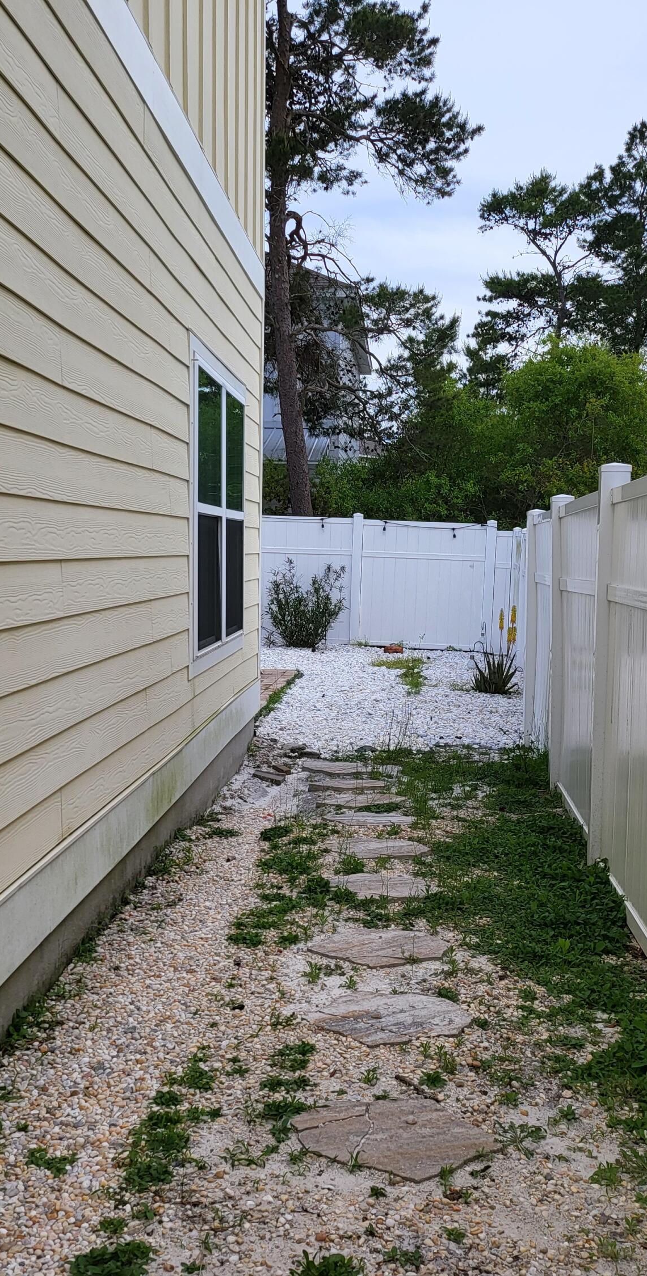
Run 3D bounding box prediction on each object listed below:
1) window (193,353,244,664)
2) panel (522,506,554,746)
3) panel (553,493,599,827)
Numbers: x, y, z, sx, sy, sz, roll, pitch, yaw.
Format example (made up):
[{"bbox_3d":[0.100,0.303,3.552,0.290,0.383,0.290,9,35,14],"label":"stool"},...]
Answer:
[{"bbox_3d":[-0.613,-0.705,6.747,0.100,1.550,1.780,1,4,4],"label":"window"},{"bbox_3d":[1.628,-0.036,8.636,0.120,1.860,1.950,1,4,5],"label":"panel"},{"bbox_3d":[1.455,0.107,6.705,0.120,1.860,1.950,1,4,5],"label":"panel"}]

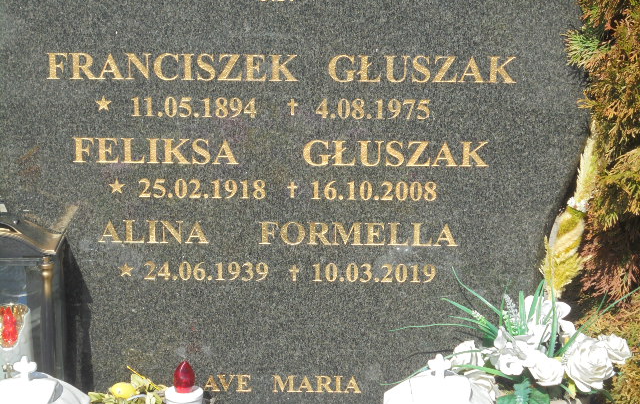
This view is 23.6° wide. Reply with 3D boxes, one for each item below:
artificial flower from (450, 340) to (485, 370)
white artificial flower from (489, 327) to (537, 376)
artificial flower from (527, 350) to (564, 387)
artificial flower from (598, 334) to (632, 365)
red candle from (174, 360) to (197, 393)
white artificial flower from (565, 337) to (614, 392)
[{"bbox_3d":[0.216,0.226,2.250,0.052,0.047,0.050,9,19,26],"label":"artificial flower"},{"bbox_3d":[0.276,0.215,2.200,0.068,0.068,0.058,2,17,6],"label":"white artificial flower"},{"bbox_3d":[0.322,0.238,2.190,0.056,0.052,0.052,-1,17,-6],"label":"artificial flower"},{"bbox_3d":[0.434,0.217,2.260,0.052,0.048,0.050,-10,20,-30],"label":"artificial flower"},{"bbox_3d":[-0.197,0.253,2.240,0.031,0.046,0.031,0,17,0],"label":"red candle"},{"bbox_3d":[0.391,0.234,2.220,0.074,0.076,0.062,-5,18,-18],"label":"white artificial flower"}]

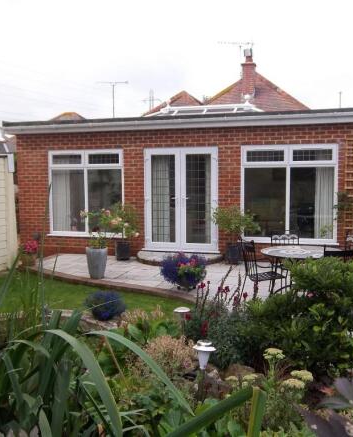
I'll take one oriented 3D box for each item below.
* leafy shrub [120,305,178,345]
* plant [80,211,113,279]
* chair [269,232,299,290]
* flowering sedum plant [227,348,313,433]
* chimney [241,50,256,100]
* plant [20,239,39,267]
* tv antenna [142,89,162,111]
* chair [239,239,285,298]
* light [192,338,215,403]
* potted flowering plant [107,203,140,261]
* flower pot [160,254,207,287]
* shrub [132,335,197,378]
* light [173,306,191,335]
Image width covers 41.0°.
[{"bbox_3d":[-0.263,1.054,4.600,0.580,0.420,0.520,-1,5,0],"label":"leafy shrub"},{"bbox_3d":[-1.297,0.415,7.740,0.530,1.130,0.500,-1,5,-10],"label":"plant"},{"bbox_3d":[1.349,0.589,5.680,0.420,0.880,0.500,0,4,3],"label":"chair"},{"bbox_3d":[0.562,1.031,2.850,0.500,0.480,0.450,0,4,0],"label":"flowering sedum plant"},{"bbox_3d":[2.695,-5.394,17.600,0.520,1.780,0.520,1,5,16],"label":"chimney"},{"bbox_3d":[-2.641,0.586,8.500,0.360,0.500,0.360,0,4,0],"label":"plant"},{"bbox_3d":[-1.113,-5.300,21.000,0.880,1.000,0.350,-1,5,0],"label":"tv antenna"},{"bbox_3d":[1.060,0.710,5.700,0.510,0.880,0.470,-2,6,-19],"label":"chair"},{"bbox_3d":[0.184,1.009,3.100,0.145,0.420,0.145,-1,5,0],"label":"light"},{"bbox_3d":[-1.014,0.243,9.020,0.600,1.100,0.570,0,4,0],"label":"potted flowering plant"},{"bbox_3d":[0.104,0.792,7.020,0.690,0.540,0.640,-1,5,0],"label":"flower pot"},{"bbox_3d":[-0.108,1.027,3.650,0.510,0.360,0.460,0,4,0],"label":"shrub"},{"bbox_3d":[0.052,0.954,4.050,0.145,0.350,0.145,0,4,0],"label":"light"}]

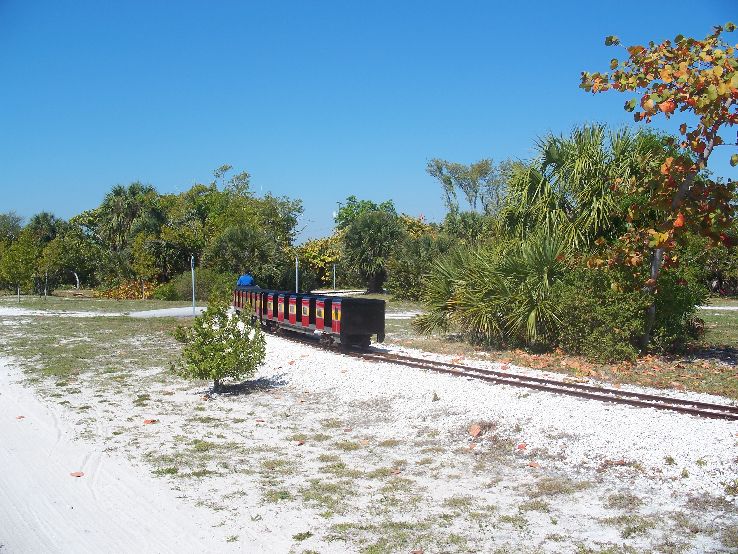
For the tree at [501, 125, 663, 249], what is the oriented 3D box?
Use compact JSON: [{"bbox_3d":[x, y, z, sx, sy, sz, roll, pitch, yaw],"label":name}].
[{"bbox_3d":[4.820,-1.100,17.800,3.600,4.800,3.400,0,0,0],"label":"tree"}]

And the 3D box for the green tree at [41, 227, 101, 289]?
[{"bbox_3d":[-22.697,-1.483,60.000,4.600,4.800,4.400,0,0,0],"label":"green tree"}]

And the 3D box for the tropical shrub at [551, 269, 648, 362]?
[{"bbox_3d":[4.206,0.684,14.400,1.780,1.650,1.600,0,0,0],"label":"tropical shrub"}]

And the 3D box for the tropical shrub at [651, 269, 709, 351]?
[{"bbox_3d":[6.079,0.697,15.500,1.200,1.600,1.200,0,0,0],"label":"tropical shrub"}]

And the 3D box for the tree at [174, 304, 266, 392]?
[{"bbox_3d":[-1.938,0.920,10.300,1.200,1.150,1.150,0,0,0],"label":"tree"}]

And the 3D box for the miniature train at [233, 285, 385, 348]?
[{"bbox_3d":[-2.100,0.860,20.800,1.100,1.100,13.500,0,0,-17],"label":"miniature train"}]

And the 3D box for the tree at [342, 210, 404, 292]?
[{"bbox_3d":[0.314,-1.777,55.000,4.300,5.700,4.200,0,0,0],"label":"tree"}]

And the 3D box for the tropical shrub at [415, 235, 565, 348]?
[{"bbox_3d":[2.525,0.301,16.400,3.150,2.350,2.700,0,0,0],"label":"tropical shrub"}]

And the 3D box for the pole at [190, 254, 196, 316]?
[{"bbox_3d":[-6.227,0.302,28.000,0.130,2.200,0.130,0,0,0],"label":"pole"}]

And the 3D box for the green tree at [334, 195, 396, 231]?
[{"bbox_3d":[-0.280,-2.300,60.000,4.800,7.200,4.600,0,0,0],"label":"green tree"}]

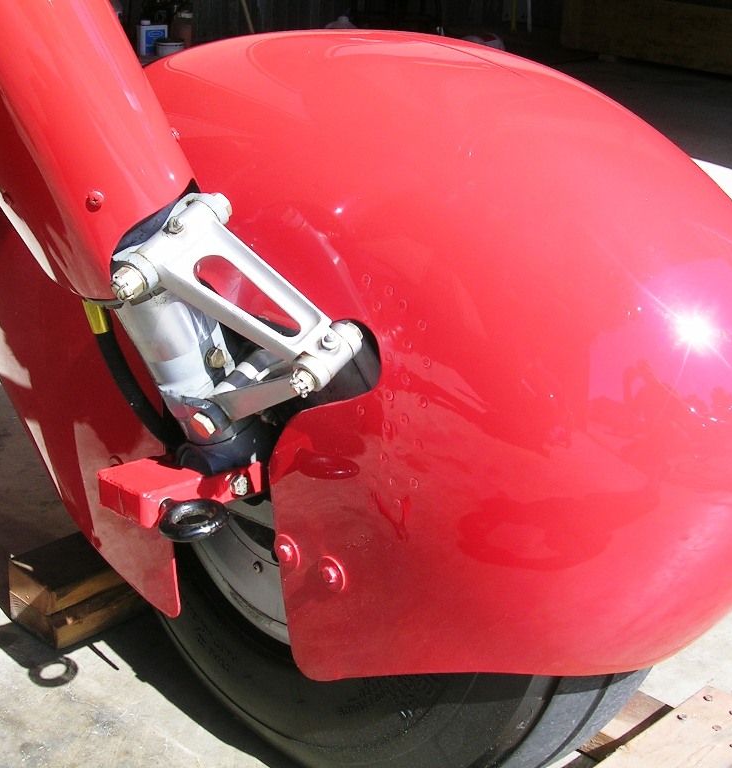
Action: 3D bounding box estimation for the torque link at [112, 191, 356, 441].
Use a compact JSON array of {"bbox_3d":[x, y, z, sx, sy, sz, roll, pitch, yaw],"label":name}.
[{"bbox_3d":[-0.074,-0.026,1.080,0.175,0.198,0.112,22,55,38],"label":"torque link"}]

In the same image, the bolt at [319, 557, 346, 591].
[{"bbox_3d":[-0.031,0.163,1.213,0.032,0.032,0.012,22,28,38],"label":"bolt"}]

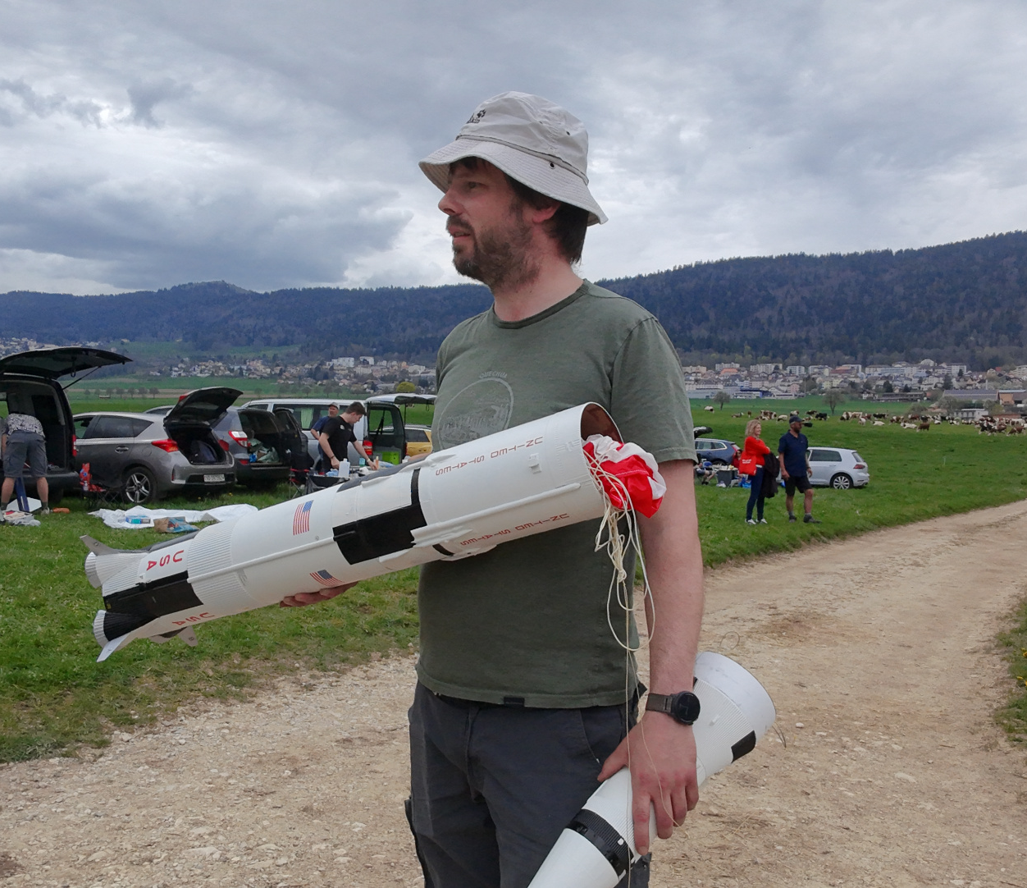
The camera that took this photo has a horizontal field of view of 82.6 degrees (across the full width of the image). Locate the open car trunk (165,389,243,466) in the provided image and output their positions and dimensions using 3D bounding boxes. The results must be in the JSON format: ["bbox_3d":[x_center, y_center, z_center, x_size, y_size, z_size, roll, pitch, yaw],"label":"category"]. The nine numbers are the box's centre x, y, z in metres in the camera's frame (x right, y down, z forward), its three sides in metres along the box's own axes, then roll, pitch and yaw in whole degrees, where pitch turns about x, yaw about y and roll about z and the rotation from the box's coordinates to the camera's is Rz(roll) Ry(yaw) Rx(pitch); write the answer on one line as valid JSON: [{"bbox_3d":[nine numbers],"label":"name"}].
[{"bbox_3d":[-4.940,-0.265,9.350,0.620,1.220,1.150,0,2,12],"label":"open car trunk"}]

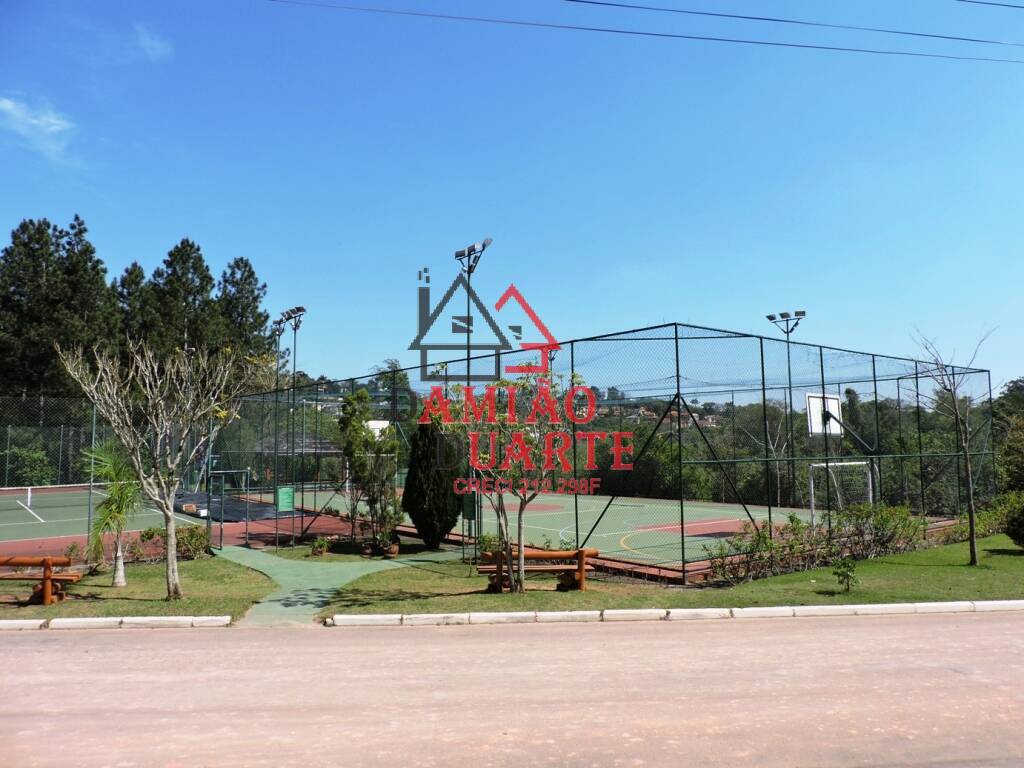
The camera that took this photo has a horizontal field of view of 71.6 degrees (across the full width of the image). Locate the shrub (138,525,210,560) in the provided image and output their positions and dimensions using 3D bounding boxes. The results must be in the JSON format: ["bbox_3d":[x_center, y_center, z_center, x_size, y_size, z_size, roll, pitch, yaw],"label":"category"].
[{"bbox_3d":[-8.438,3.963,17.750,1.520,0.820,0.750,3,-6,-38],"label":"shrub"}]

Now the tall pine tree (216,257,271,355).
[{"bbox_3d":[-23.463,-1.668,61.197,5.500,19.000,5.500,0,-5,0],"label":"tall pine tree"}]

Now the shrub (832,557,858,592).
[{"bbox_3d":[5.848,3.340,12.450,0.420,0.610,0.420,-3,-5,25],"label":"shrub"}]

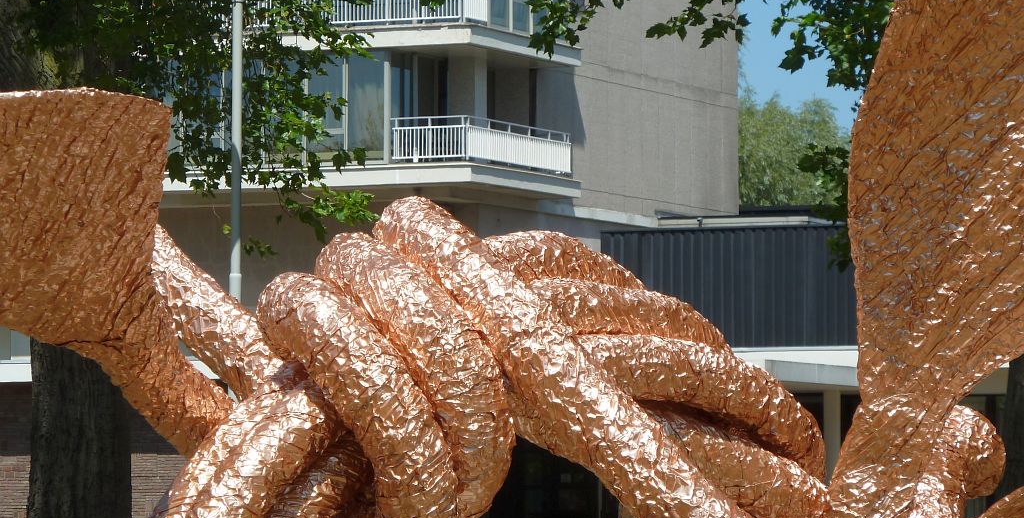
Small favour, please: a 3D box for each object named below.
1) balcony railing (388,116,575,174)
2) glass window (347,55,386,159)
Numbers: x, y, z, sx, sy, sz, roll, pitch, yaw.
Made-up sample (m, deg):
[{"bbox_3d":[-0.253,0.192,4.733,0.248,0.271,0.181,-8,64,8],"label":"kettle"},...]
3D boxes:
[{"bbox_3d":[-0.623,-2.392,107.912,1.756,0.955,5.650,-1,-3,23],"label":"balcony railing"},{"bbox_3d":[-3.086,-3.223,105.993,0.958,2.297,0.100,-1,-3,23],"label":"glass window"}]

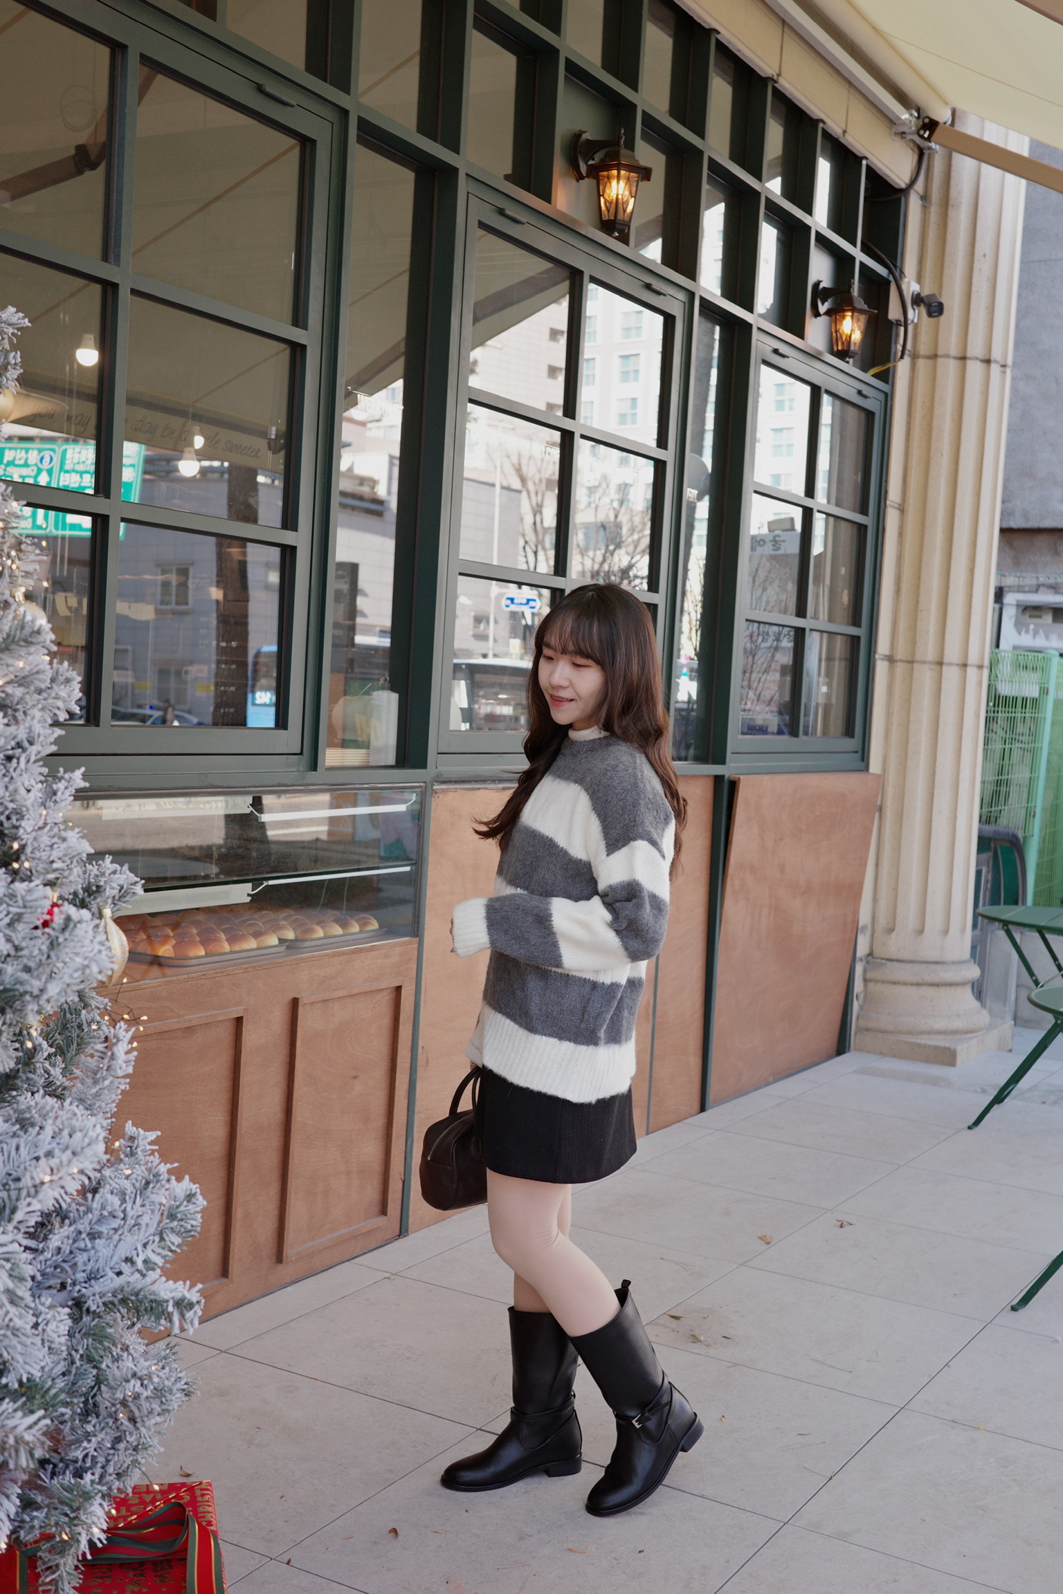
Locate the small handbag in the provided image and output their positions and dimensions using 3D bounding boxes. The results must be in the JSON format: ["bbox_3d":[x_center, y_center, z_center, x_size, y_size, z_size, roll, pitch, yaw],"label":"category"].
[{"bbox_3d":[-0.088,0.612,3.204,0.230,0.250,0.125,1,4,-34],"label":"small handbag"}]

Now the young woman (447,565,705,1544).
[{"bbox_3d":[0.079,0.421,3.032,0.430,1.567,0.410,1,4,-28],"label":"young woman"}]

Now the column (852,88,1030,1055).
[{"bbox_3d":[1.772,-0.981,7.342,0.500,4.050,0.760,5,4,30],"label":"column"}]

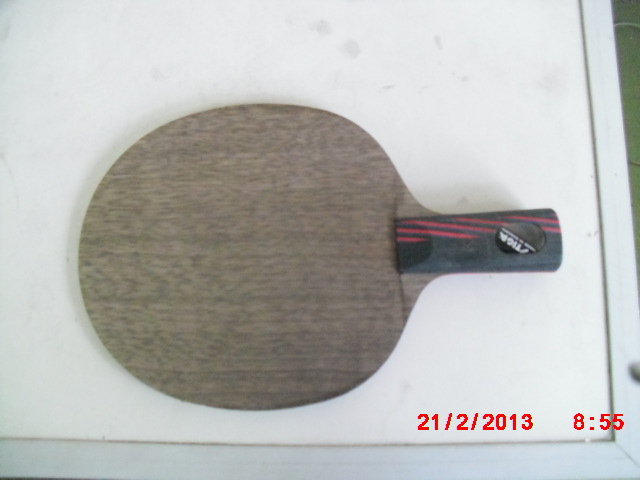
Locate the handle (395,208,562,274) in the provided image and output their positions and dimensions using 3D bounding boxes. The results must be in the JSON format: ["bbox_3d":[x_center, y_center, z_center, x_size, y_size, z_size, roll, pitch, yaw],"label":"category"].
[{"bbox_3d":[0.078,0.002,0.320,0.082,0.023,0.031,-3,81,0],"label":"handle"}]

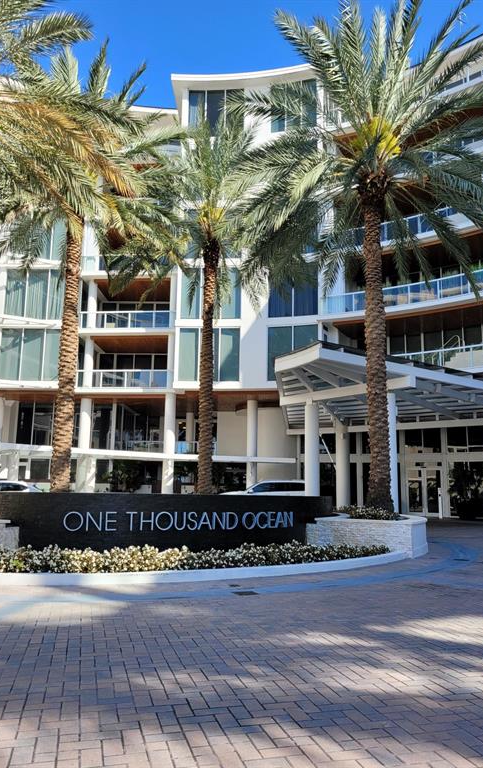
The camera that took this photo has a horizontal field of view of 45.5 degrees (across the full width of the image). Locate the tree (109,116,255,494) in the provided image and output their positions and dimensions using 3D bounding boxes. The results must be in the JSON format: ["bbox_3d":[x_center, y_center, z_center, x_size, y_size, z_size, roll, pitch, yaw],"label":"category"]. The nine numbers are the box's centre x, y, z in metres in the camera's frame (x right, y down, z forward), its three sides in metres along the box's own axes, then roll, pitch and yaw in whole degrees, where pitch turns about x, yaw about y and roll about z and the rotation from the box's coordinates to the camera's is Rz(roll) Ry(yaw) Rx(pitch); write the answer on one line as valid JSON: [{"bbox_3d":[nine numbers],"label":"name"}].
[{"bbox_3d":[-1.955,-2.911,22.247,6.200,15.000,6.200,1,-9,0],"label":"tree"}]

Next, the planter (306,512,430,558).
[{"bbox_3d":[3.088,3.984,15.166,3.000,0.970,2.200,1,-9,0],"label":"planter"}]

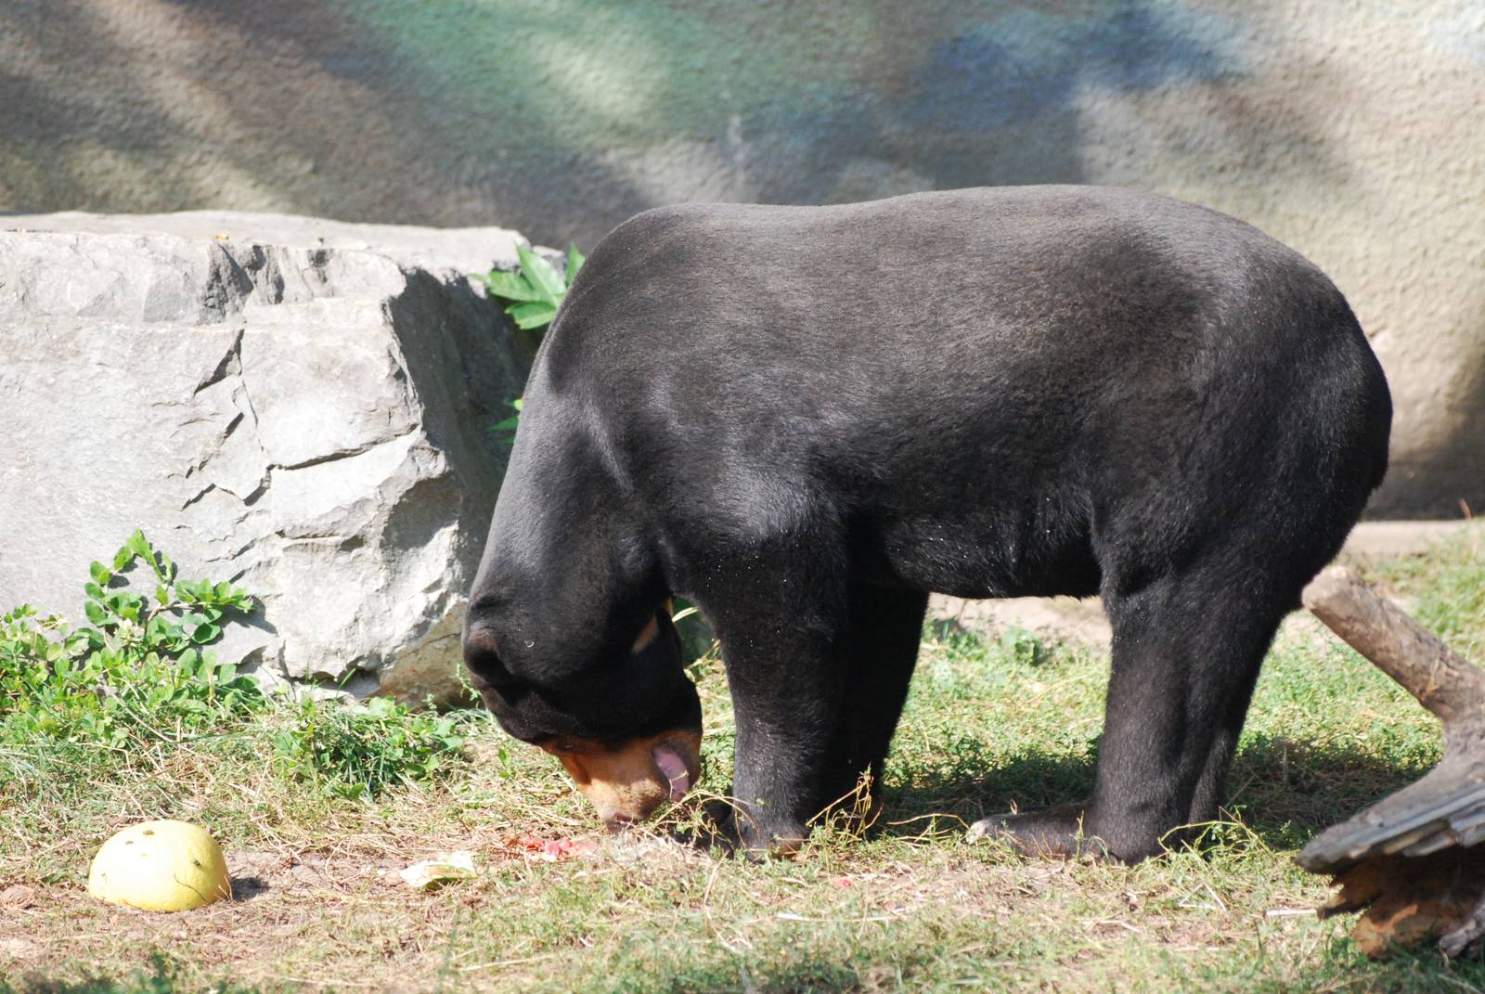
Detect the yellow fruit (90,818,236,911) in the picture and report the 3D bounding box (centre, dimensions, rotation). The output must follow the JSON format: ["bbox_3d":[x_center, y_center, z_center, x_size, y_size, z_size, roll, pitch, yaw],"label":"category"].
[{"bbox_3d":[-0.589,0.368,12.200,0.144,0.083,0.144,0,9,0],"label":"yellow fruit"}]

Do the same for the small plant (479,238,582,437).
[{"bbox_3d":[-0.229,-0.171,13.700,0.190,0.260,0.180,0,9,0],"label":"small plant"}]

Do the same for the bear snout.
[{"bbox_3d":[-0.119,0.290,12.600,0.140,0.125,0.120,-22,2,-2],"label":"bear snout"}]

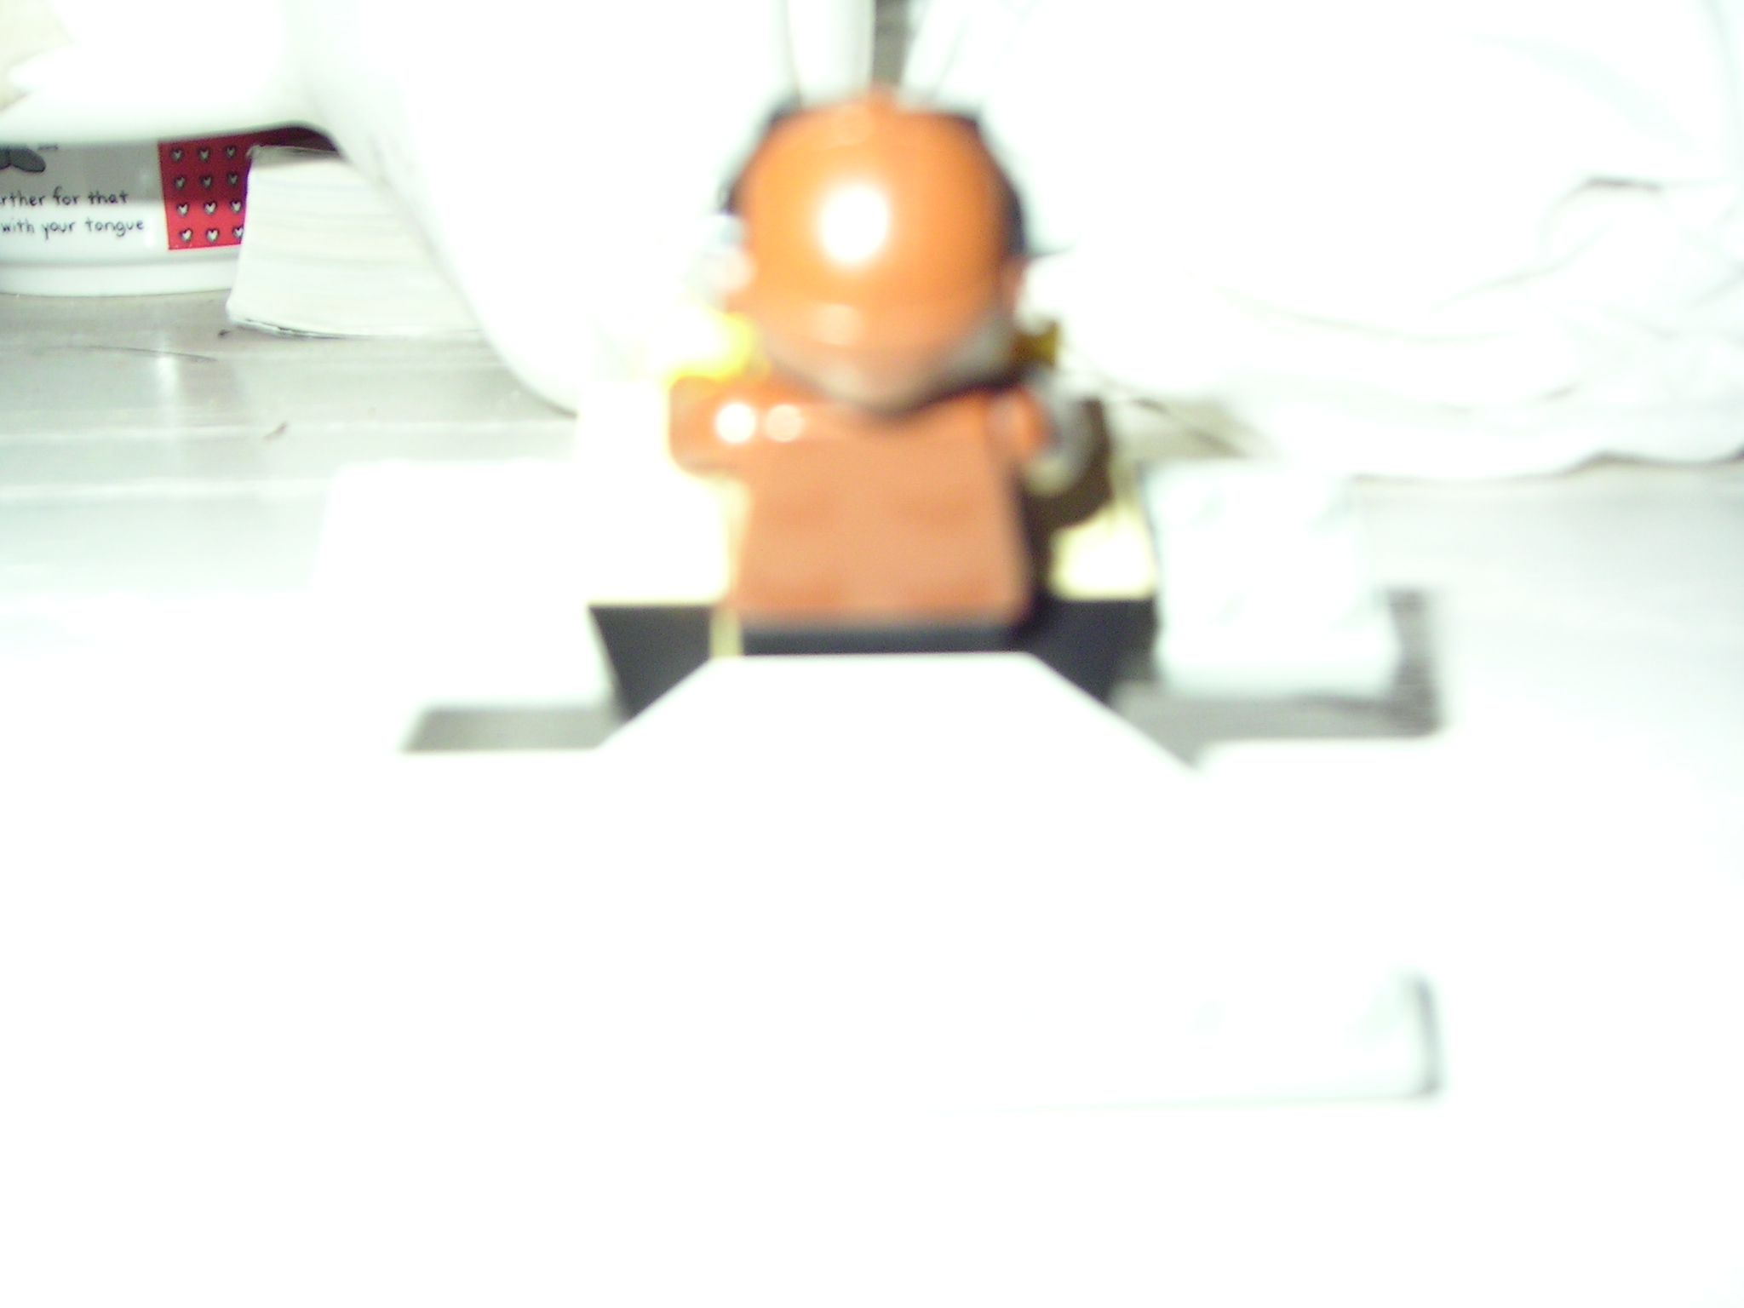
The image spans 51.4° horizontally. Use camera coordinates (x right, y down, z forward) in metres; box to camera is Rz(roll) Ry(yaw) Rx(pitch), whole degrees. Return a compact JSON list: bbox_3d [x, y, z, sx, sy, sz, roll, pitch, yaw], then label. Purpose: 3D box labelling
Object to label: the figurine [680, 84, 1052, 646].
[{"bbox_3d":[0.000,-0.013,0.096,0.021,0.034,0.021,0,35,0],"label":"figurine"}]

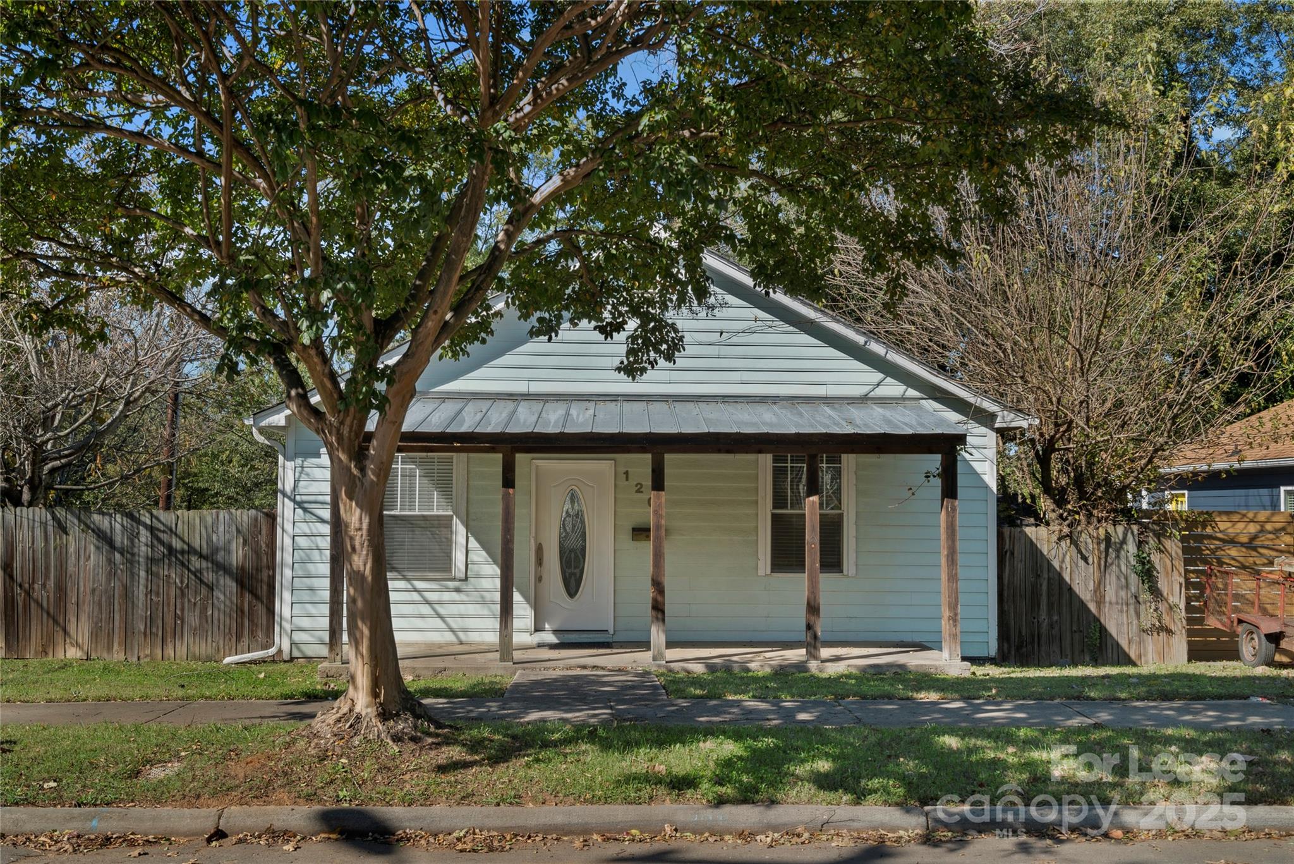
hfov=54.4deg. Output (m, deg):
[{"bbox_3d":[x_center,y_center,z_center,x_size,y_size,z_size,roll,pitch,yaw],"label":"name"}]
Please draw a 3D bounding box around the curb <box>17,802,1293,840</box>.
[{"bbox_3d":[0.000,2.617,8.472,9.400,0.160,0.200,0,-3,-2],"label":"curb"}]

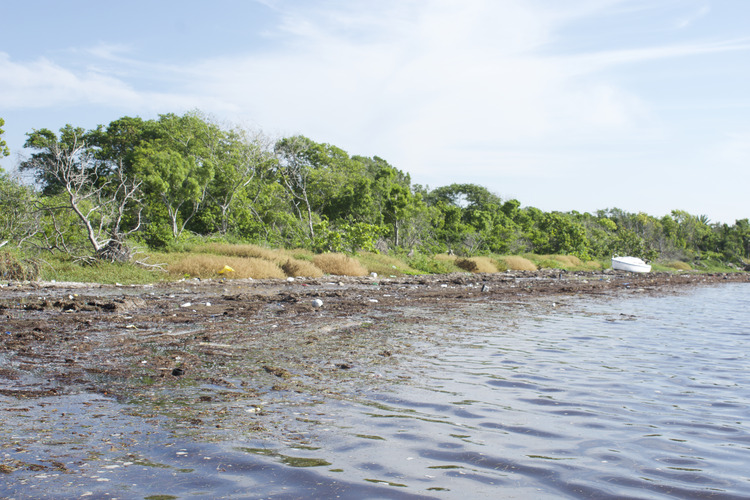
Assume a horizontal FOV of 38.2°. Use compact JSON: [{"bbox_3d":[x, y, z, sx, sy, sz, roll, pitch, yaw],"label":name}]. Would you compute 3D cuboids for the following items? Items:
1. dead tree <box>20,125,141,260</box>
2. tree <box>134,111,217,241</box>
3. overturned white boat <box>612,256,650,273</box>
[{"bbox_3d":[-12.914,-2.478,47.500,5.200,5.900,4.200,0,-1,0],"label":"dead tree"},{"bbox_3d":[-9.625,-3.528,52.000,4.100,6.100,4.000,0,-1,0],"label":"tree"},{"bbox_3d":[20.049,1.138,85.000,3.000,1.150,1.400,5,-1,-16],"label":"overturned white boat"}]

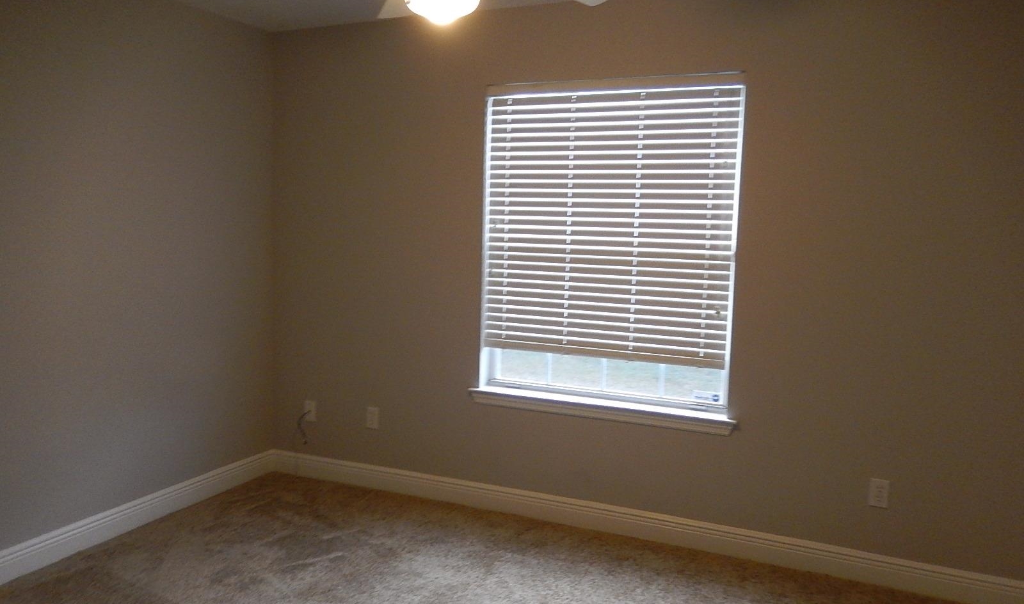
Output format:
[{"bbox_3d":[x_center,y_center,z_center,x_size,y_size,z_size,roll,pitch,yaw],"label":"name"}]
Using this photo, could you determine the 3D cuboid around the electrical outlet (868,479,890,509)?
[{"bbox_3d":[1.500,0.785,3.019,0.065,0.113,0.010,4,6,23],"label":"electrical outlet"}]

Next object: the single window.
[{"bbox_3d":[0.420,-0.228,3.422,1.260,1.560,0.120,4,6,23],"label":"single window"}]

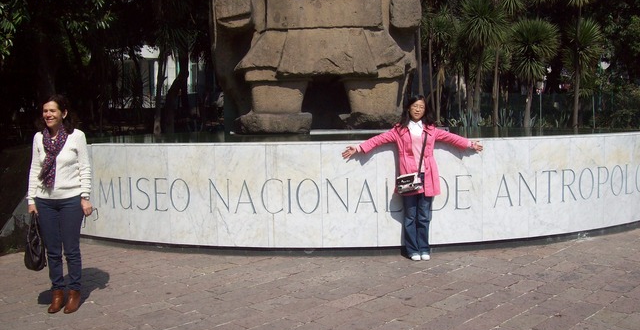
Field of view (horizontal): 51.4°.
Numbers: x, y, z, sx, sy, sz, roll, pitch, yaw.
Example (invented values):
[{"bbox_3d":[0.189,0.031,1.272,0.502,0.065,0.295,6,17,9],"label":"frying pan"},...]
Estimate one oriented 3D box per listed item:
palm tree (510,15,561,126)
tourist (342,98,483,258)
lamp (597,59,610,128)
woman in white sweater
[{"bbox_3d":[5.317,-2.270,16.398,1.239,2.690,1.239,-1,4,0],"label":"palm tree"},{"bbox_3d":[0.904,0.132,6.483,1.350,1.590,0.370,-1,4,3],"label":"tourist"},{"bbox_3d":[10.586,-2.632,24.901,0.500,2.606,0.400,-1,4,0],"label":"lamp"},{"bbox_3d":[-1.972,0.298,4.958,0.460,1.610,0.320,0,4,9],"label":"woman in white sweater"}]

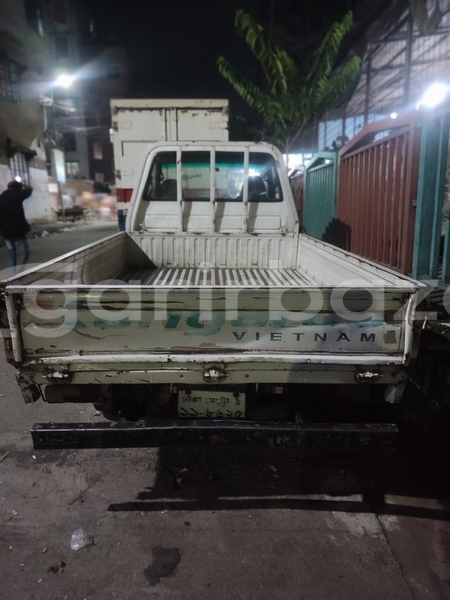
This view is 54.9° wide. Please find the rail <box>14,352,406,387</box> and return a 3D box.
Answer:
[{"bbox_3d":[-0.045,0.276,1.768,1.550,0.120,0.080,0,13,-2],"label":"rail"}]

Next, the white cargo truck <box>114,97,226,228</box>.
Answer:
[{"bbox_3d":[-0.991,-2.470,10.165,1.950,3.000,5.500,0,13,-2],"label":"white cargo truck"}]

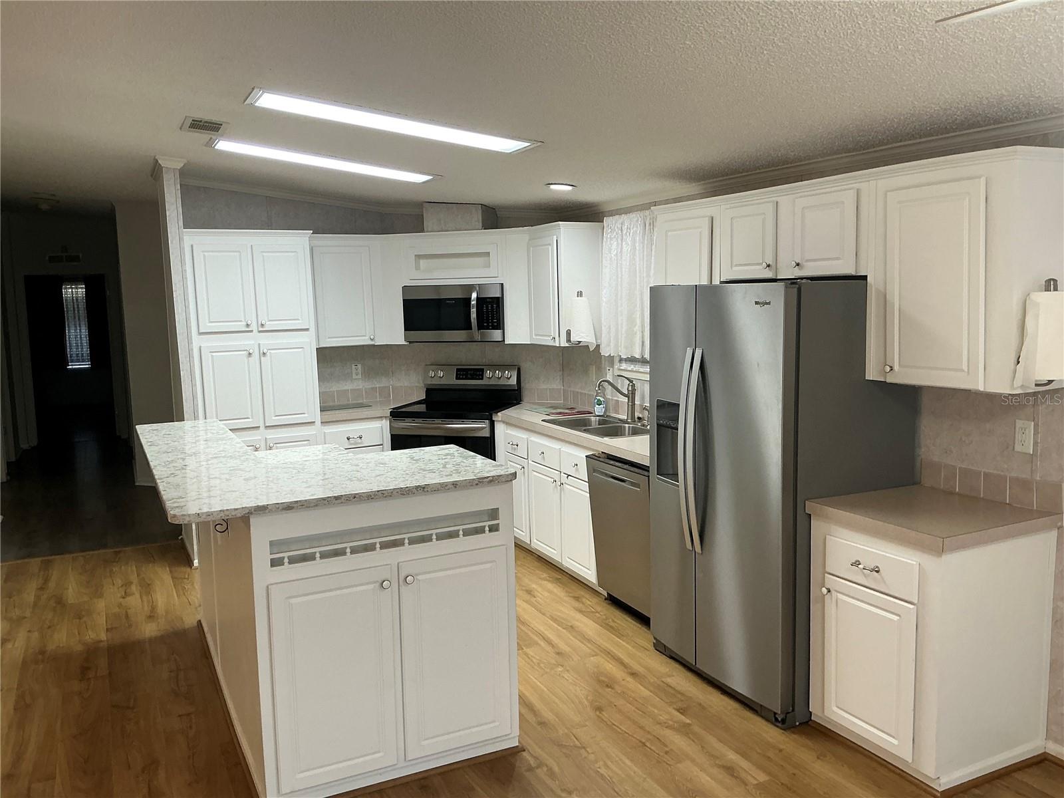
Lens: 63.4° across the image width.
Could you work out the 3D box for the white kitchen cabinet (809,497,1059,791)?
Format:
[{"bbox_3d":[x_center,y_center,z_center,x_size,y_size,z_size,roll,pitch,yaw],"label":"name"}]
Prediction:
[{"bbox_3d":[1.496,0.853,3.270,0.590,0.890,0.615,-5,7,-25],"label":"white kitchen cabinet"}]

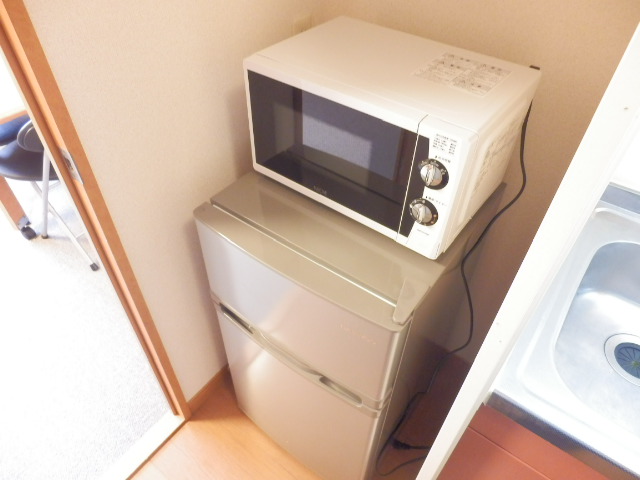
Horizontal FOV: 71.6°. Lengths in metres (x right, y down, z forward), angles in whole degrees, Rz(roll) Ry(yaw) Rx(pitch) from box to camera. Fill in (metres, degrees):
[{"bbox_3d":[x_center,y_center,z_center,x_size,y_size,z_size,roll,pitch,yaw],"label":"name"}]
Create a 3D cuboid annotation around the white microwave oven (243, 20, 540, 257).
[{"bbox_3d":[0.131,-0.231,0.901,0.450,0.255,0.325,28,48,26],"label":"white microwave oven"}]

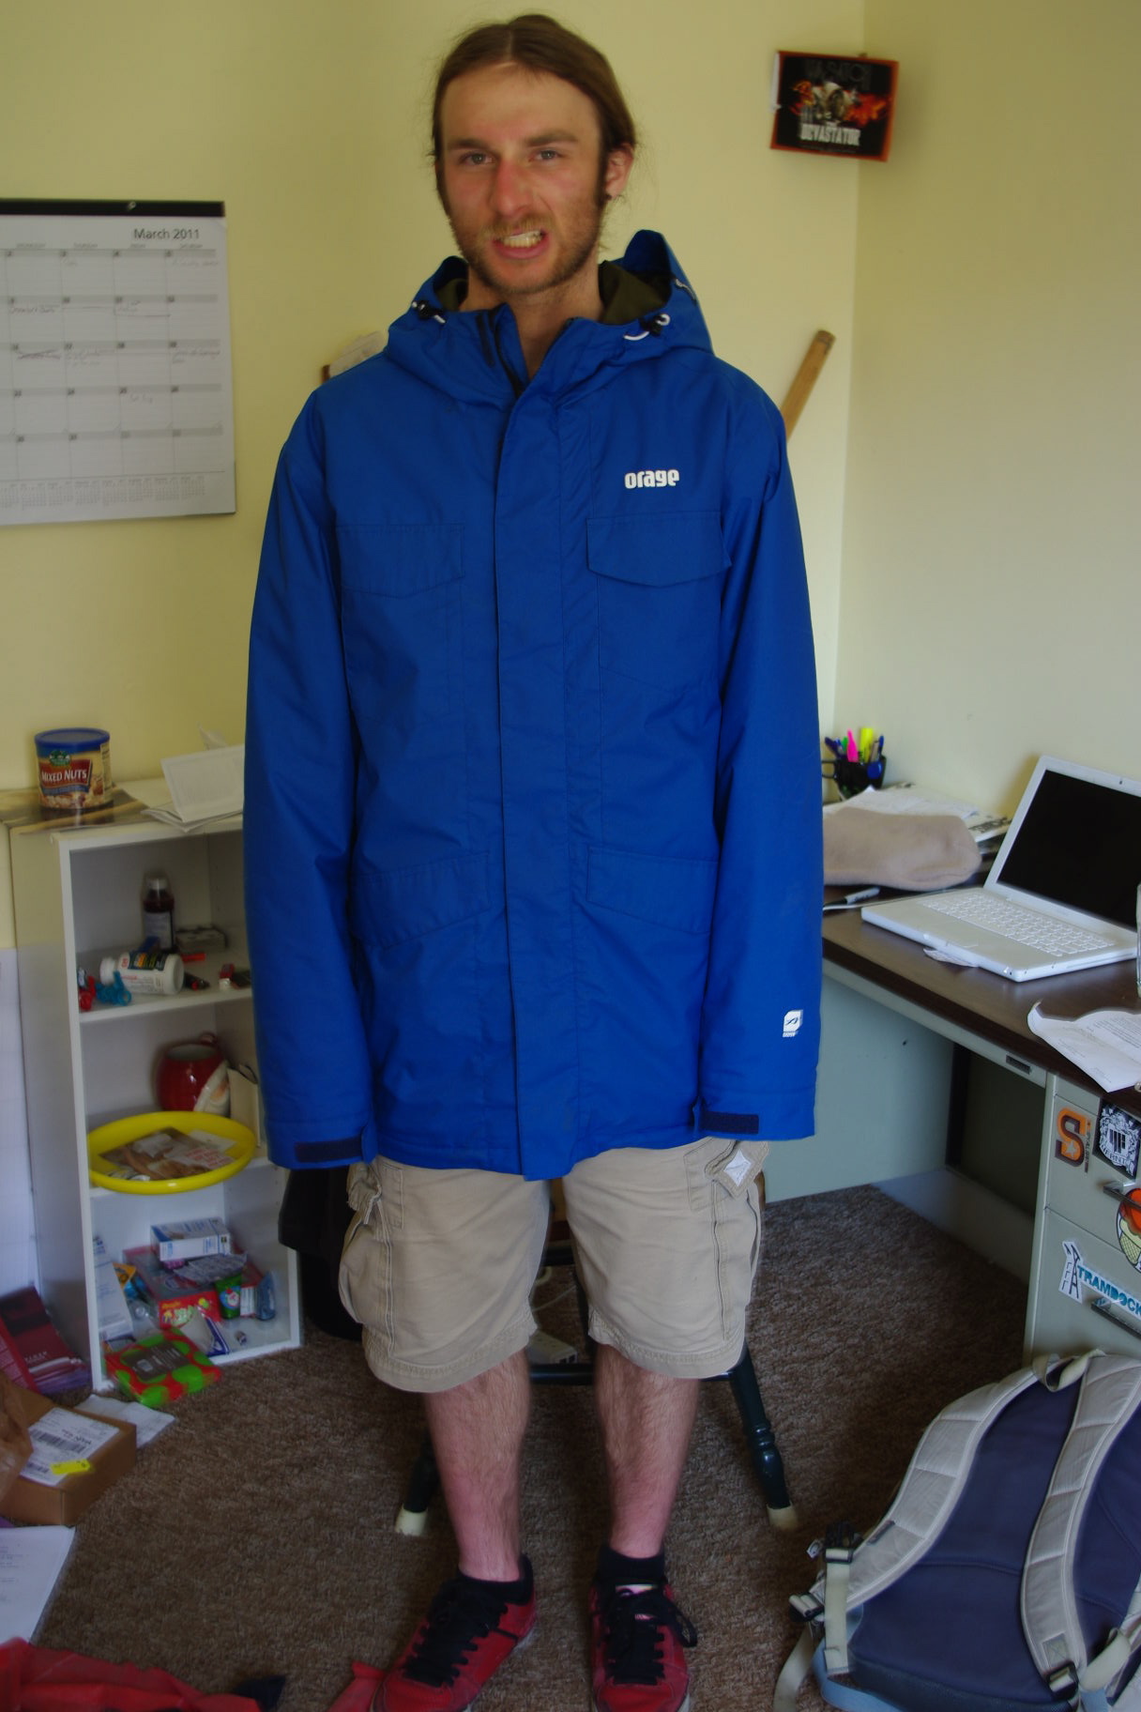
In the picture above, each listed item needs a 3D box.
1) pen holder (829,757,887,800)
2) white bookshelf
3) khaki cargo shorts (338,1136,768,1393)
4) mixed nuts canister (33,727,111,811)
[{"bbox_3d":[0.480,-0.108,3.634,0.086,0.098,0.086,0,16,0],"label":"pen holder"},{"bbox_3d":[-0.625,0.333,3.307,0.326,0.851,0.283,-8,18,-27],"label":"white bookshelf"},{"bbox_3d":[-0.022,0.300,2.433,0.475,0.550,0.290,0,16,0],"label":"khaki cargo shorts"},{"bbox_3d":[-0.722,-0.127,3.185,0.107,0.095,0.107,0,16,-1],"label":"mixed nuts canister"}]

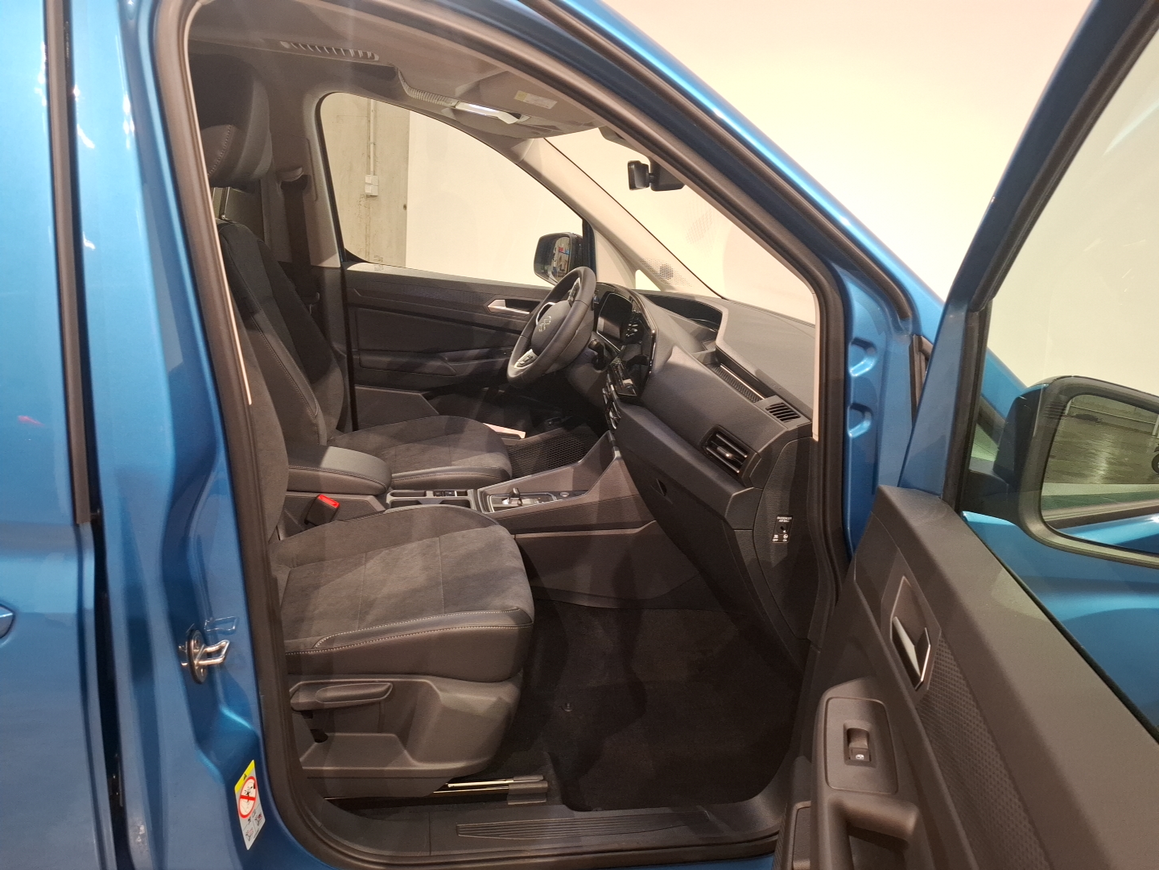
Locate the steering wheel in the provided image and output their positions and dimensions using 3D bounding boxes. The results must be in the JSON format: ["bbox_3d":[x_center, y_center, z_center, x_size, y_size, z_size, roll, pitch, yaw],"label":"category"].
[{"bbox_3d":[-0.052,-0.272,2.062,0.110,0.370,0.370,32,8,-19],"label":"steering wheel"}]

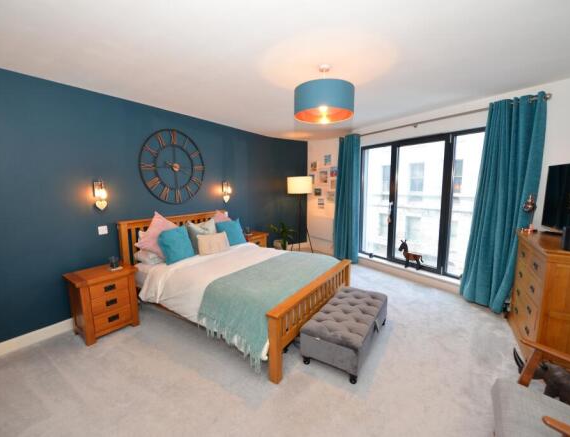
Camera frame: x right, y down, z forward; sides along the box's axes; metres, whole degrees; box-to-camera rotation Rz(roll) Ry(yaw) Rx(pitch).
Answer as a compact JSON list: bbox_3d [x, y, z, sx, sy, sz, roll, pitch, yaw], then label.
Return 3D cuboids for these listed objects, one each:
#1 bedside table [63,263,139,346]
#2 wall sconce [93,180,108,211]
[{"bbox_3d":[-1.847,0.856,2.615,0.402,0.620,0.526,4,8,34],"label":"bedside table"},{"bbox_3d":[-2.006,-0.261,2.783,0.140,0.320,0.110,4,8,32],"label":"wall sconce"}]

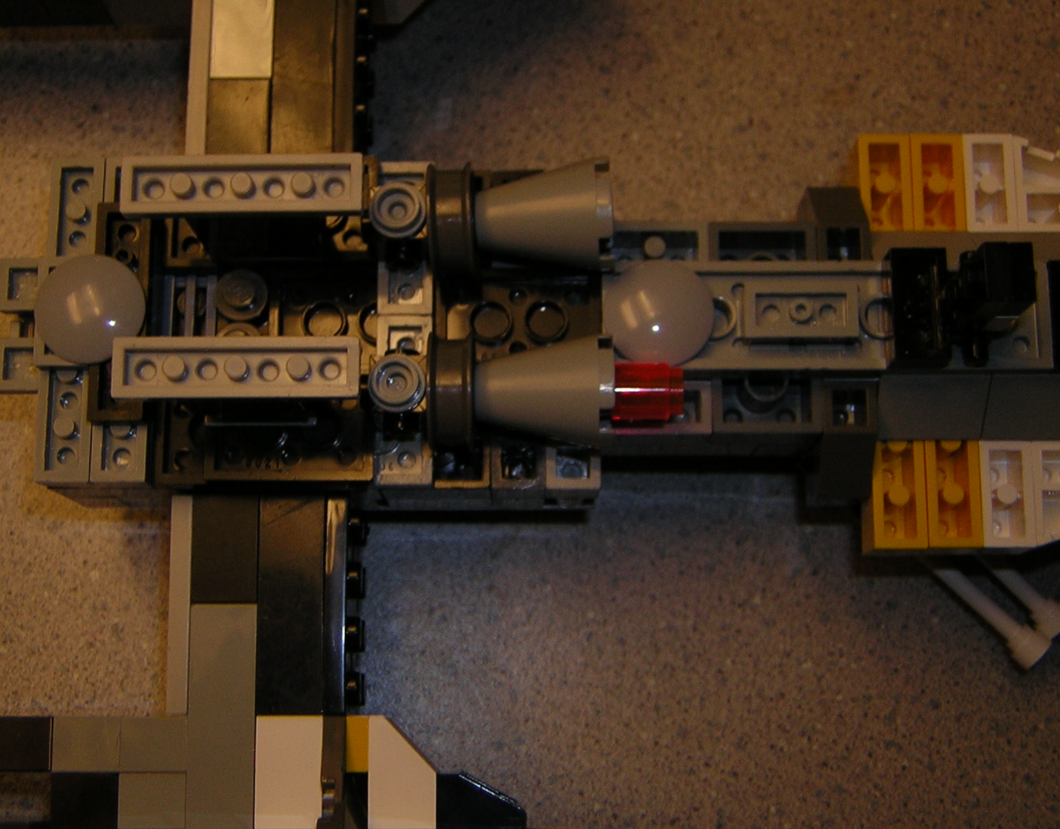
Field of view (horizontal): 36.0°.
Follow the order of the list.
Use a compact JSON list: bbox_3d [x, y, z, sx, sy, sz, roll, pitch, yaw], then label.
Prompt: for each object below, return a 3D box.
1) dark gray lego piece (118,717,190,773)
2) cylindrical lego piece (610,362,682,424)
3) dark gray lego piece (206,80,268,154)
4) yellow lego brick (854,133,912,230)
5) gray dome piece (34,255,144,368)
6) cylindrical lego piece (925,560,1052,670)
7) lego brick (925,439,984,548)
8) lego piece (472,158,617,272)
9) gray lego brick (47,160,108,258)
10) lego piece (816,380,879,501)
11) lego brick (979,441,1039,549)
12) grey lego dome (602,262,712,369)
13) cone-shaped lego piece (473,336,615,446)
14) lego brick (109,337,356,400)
[{"bbox_3d":[-0.053,0.048,0.236,0.010,0.009,0.008,0,79,1],"label":"dark gray lego piece"},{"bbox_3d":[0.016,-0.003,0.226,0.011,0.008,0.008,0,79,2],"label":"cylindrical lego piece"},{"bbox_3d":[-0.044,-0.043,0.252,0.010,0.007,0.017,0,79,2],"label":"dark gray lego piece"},{"bbox_3d":[0.055,-0.035,0.255,0.008,0.010,0.016,0,79,1],"label":"yellow lego brick"},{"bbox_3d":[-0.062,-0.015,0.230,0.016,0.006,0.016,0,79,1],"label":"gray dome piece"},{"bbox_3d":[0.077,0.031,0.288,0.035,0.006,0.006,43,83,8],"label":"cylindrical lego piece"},{"bbox_3d":[0.063,0.009,0.246,0.008,0.010,0.023,0,79,2],"label":"lego brick"},{"bbox_3d":[0.002,-0.028,0.228,0.019,0.016,0.016,0,79,1],"label":"lego piece"},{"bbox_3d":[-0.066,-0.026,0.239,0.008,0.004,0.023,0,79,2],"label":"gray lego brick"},{"bbox_3d":[0.046,0.004,0.241,0.008,0.010,0.016,0,79,1],"label":"lego piece"},{"bbox_3d":[0.071,0.013,0.248,0.008,0.010,0.016,0,79,1],"label":"lego brick"},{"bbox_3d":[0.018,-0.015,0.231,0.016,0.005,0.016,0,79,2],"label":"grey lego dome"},{"bbox_3d":[0.002,-0.003,0.225,0.019,0.016,0.016,0,79,1],"label":"cone-shaped lego piece"},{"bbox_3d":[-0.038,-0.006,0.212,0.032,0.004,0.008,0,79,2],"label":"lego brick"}]

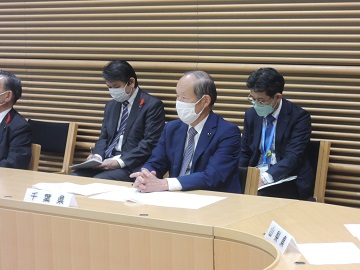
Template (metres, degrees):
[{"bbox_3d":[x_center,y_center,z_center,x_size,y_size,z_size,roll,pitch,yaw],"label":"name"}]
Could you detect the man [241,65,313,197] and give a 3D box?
[{"bbox_3d":[0.393,0.251,5.528,0.510,1.210,0.780,4,7,36],"label":"man"}]

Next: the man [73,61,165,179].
[{"bbox_3d":[-0.425,0.170,6.252,0.510,1.230,0.790,4,7,36],"label":"man"}]

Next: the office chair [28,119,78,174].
[{"bbox_3d":[-1.058,0.327,6.887,0.530,0.791,0.570,4,7,36],"label":"office chair"}]

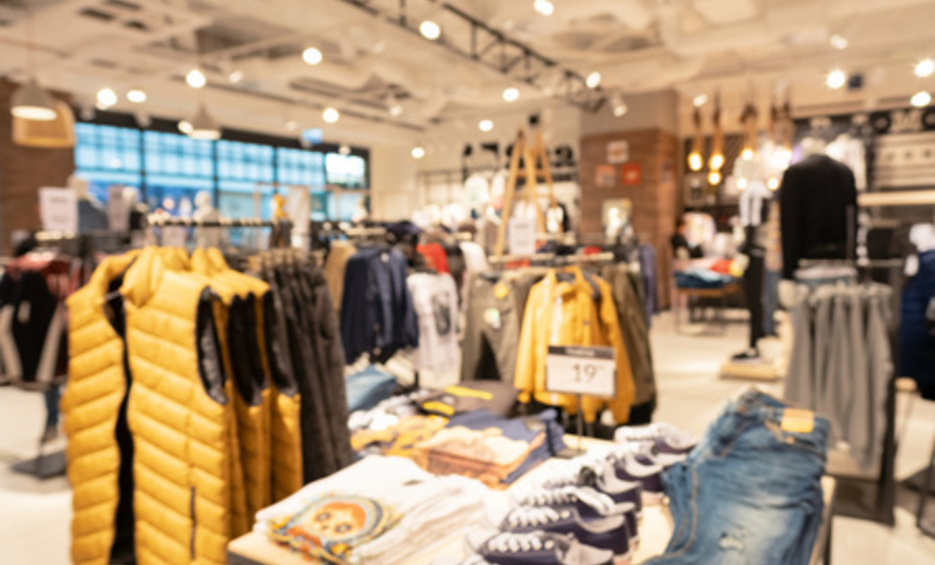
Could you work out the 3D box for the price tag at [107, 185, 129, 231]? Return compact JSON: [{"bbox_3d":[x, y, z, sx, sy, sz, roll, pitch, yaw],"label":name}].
[{"bbox_3d":[-2.078,-0.439,3.700,0.200,0.270,0.015,3,6,34],"label":"price tag"}]

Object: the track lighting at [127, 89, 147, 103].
[{"bbox_3d":[-4.515,-2.537,8.500,0.190,0.170,0.190,3,6,34],"label":"track lighting"}]

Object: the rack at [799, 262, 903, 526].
[{"bbox_3d":[1.918,0.492,3.199,0.500,1.280,0.420,3,6,34],"label":"rack"}]

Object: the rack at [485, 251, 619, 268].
[{"bbox_3d":[0.437,0.518,3.155,0.750,1.290,0.600,3,6,34],"label":"rack"}]

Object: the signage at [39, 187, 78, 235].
[{"bbox_3d":[-2.428,-0.427,3.700,0.015,0.270,0.200,3,6,34],"label":"signage"}]

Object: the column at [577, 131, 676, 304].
[{"bbox_3d":[2.966,-1.101,11.371,1.360,3.030,1.200,3,6,34],"label":"column"}]

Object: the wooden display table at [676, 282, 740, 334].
[{"bbox_3d":[3.485,0.321,8.918,0.620,0.600,1.150,3,6,34],"label":"wooden display table"}]

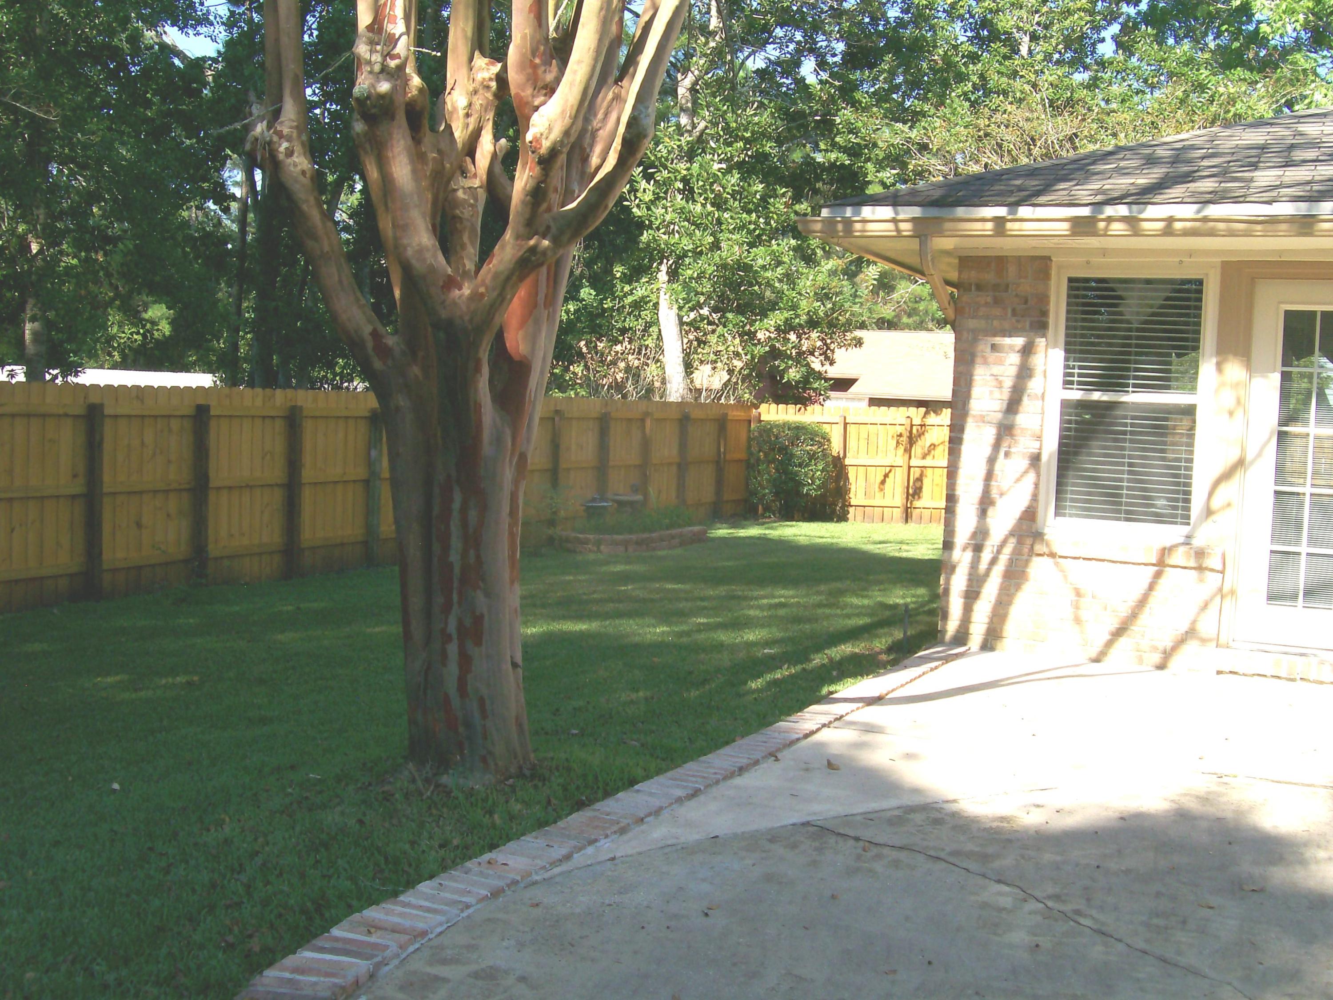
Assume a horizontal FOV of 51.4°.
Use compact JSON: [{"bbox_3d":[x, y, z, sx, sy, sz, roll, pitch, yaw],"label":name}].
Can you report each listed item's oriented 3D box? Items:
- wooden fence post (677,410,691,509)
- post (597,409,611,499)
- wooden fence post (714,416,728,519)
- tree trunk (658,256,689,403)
[{"bbox_3d":[0.284,-0.454,20.625,0.095,1.677,0.095,4,4,29],"label":"wooden fence post"},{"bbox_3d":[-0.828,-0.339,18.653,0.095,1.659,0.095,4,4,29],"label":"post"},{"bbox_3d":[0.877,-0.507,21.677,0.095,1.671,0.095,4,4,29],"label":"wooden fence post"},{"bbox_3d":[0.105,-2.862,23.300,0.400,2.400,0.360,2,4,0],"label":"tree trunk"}]

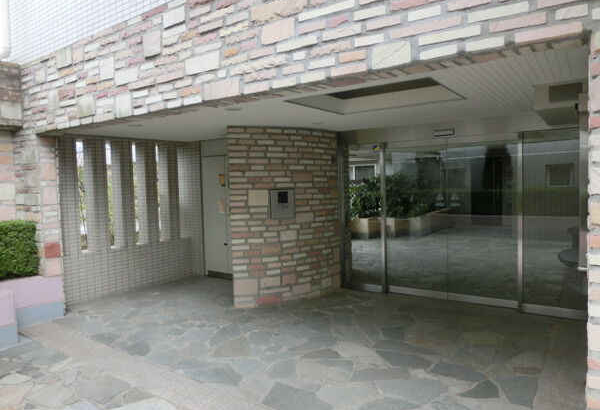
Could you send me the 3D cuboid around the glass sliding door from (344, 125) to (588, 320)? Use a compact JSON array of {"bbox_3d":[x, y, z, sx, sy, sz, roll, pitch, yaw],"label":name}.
[{"bbox_3d":[1.840,0.180,5.180,2.950,2.080,0.150,1,4,35],"label":"glass sliding door"}]

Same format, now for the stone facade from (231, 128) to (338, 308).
[{"bbox_3d":[-0.130,0.120,5.526,0.680,2.225,1.580,1,4,35],"label":"stone facade"}]

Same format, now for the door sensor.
[{"bbox_3d":[1.746,-0.883,5.055,0.245,0.070,0.055,1,4,35],"label":"door sensor"}]

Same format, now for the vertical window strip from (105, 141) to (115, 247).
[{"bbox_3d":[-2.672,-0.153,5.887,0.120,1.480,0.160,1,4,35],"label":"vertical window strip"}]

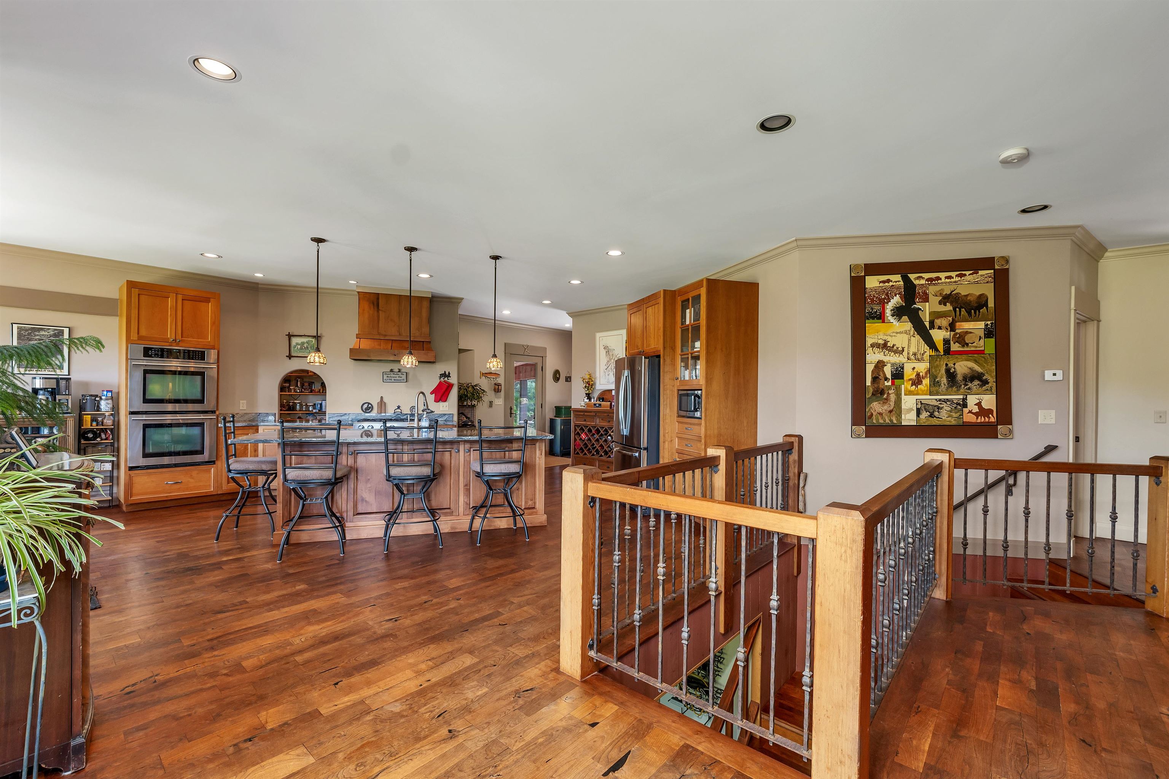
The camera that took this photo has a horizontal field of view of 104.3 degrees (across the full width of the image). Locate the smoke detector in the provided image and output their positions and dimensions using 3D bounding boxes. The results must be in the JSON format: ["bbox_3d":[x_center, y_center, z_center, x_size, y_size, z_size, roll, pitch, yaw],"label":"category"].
[{"bbox_3d":[2.450,-1.328,2.588,0.132,0.042,0.132,1,0,0],"label":"smoke detector"}]

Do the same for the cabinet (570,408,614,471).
[{"bbox_3d":[0.290,0.870,7.090,0.920,1.130,0.430,-1,-2,33],"label":"cabinet"}]

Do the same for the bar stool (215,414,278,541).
[{"bbox_3d":[-3.030,0.784,4.177,0.510,1.090,0.490,1,0,-28],"label":"bar stool"}]

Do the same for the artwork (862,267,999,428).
[{"bbox_3d":[2.960,-0.345,3.916,1.070,1.380,0.035,1,0,9],"label":"artwork"}]

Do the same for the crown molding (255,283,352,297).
[{"bbox_3d":[-3.620,-1.308,6.000,1.140,0.100,0.100,1,-2,-19],"label":"crown molding"}]

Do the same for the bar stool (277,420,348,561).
[{"bbox_3d":[-2.150,0.790,3.650,0.450,1.040,0.480,0,-2,-10],"label":"bar stool"}]

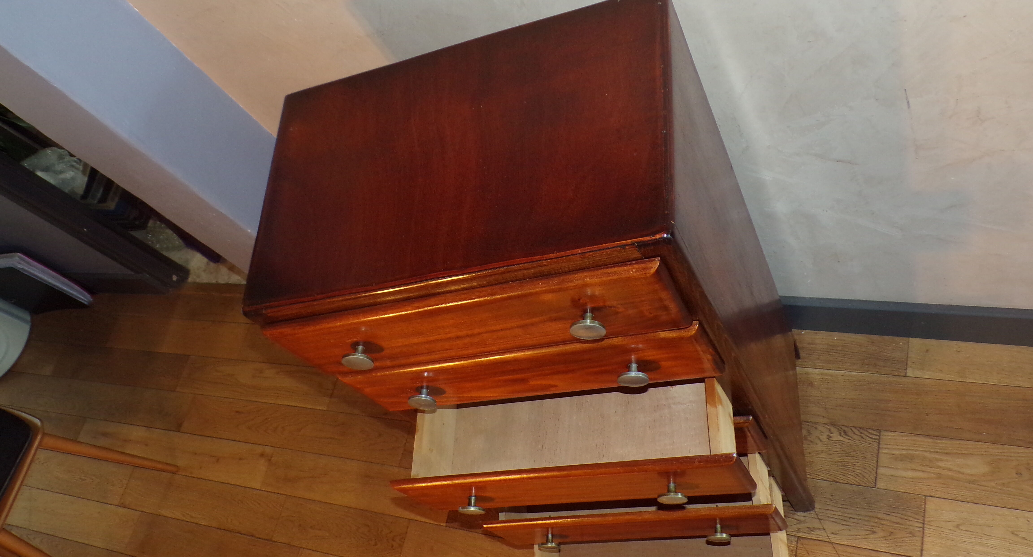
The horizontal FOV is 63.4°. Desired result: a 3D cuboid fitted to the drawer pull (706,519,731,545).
[{"bbox_3d":[0.309,0.389,1.272,0.036,0.036,0.023,-10,60,22],"label":"drawer pull"}]

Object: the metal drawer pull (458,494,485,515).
[{"bbox_3d":[-0.061,0.306,1.139,0.036,0.036,0.023,-10,60,22],"label":"metal drawer pull"}]

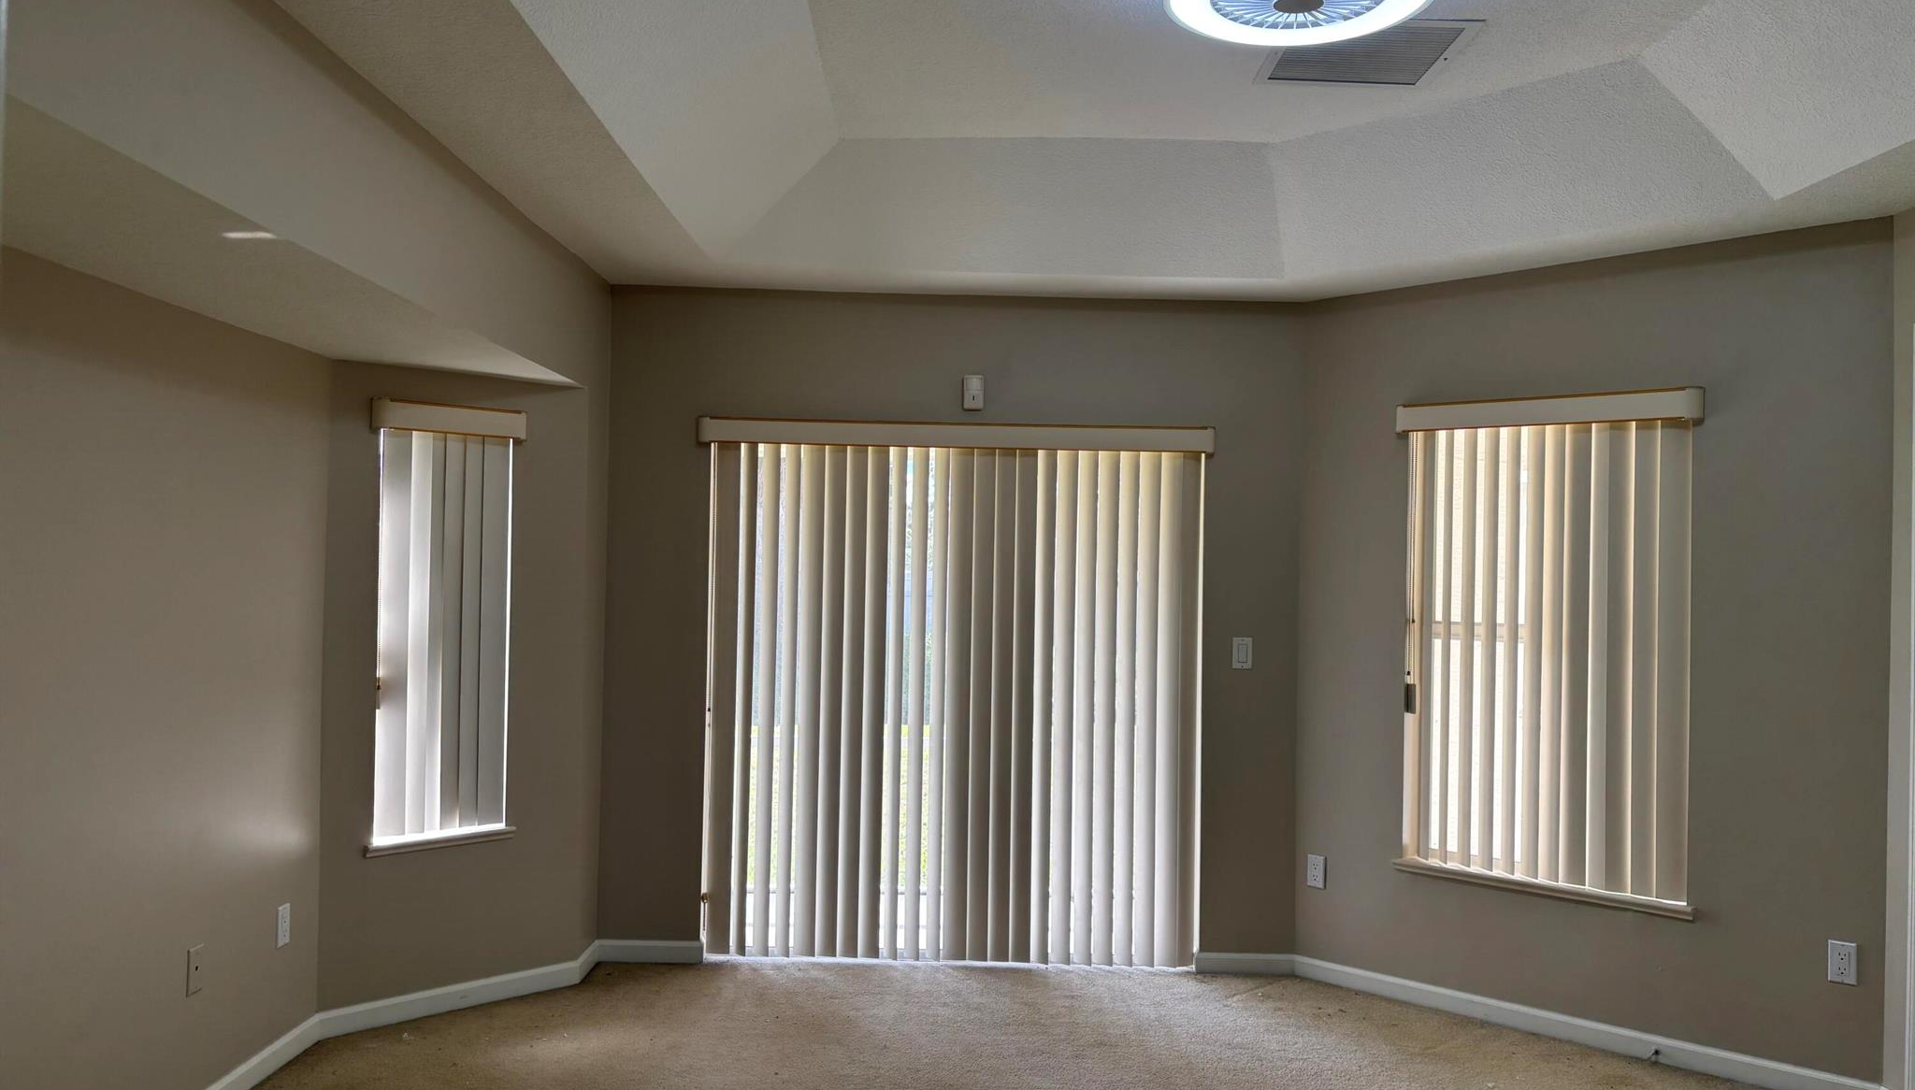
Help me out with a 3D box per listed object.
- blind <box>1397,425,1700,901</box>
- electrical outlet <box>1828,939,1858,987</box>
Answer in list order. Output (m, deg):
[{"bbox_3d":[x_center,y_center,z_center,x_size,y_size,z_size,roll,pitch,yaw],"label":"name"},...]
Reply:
[{"bbox_3d":[1.906,0.337,4.695,0.907,1.510,0.080,0,-1,43],"label":"blind"},{"bbox_3d":[2.501,1.182,4.065,0.071,0.115,0.012,0,-1,43],"label":"electrical outlet"}]

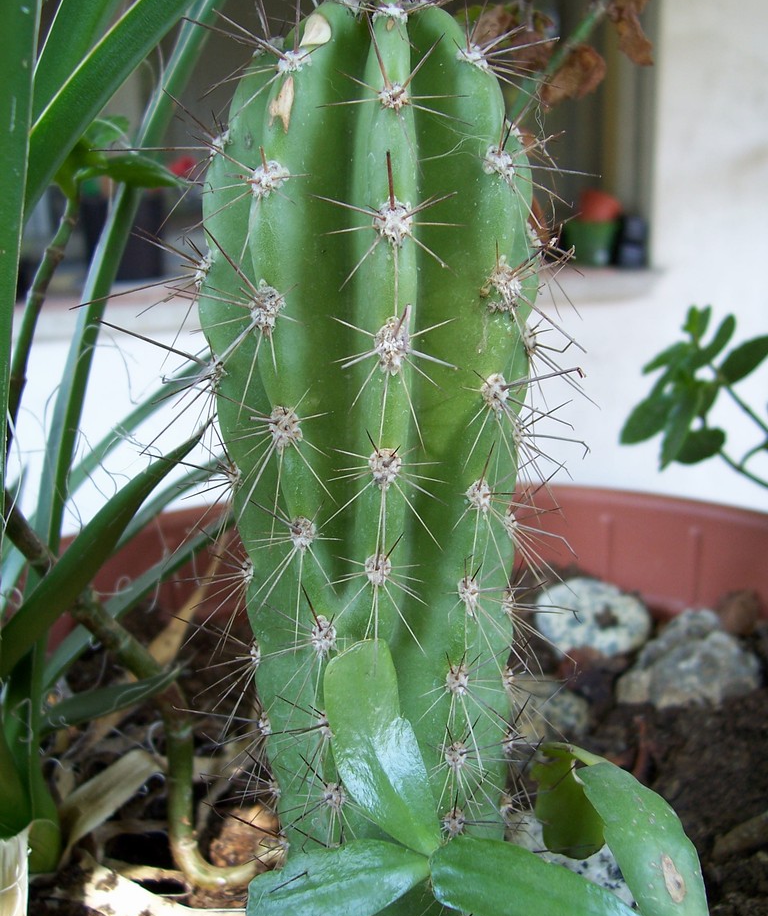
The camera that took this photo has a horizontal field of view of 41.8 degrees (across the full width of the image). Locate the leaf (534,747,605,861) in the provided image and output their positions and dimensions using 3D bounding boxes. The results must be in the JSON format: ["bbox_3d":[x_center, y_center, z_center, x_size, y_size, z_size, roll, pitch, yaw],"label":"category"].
[{"bbox_3d":[0.057,0.105,0.305,0.022,0.034,0.009,4,6,6],"label":"leaf"}]

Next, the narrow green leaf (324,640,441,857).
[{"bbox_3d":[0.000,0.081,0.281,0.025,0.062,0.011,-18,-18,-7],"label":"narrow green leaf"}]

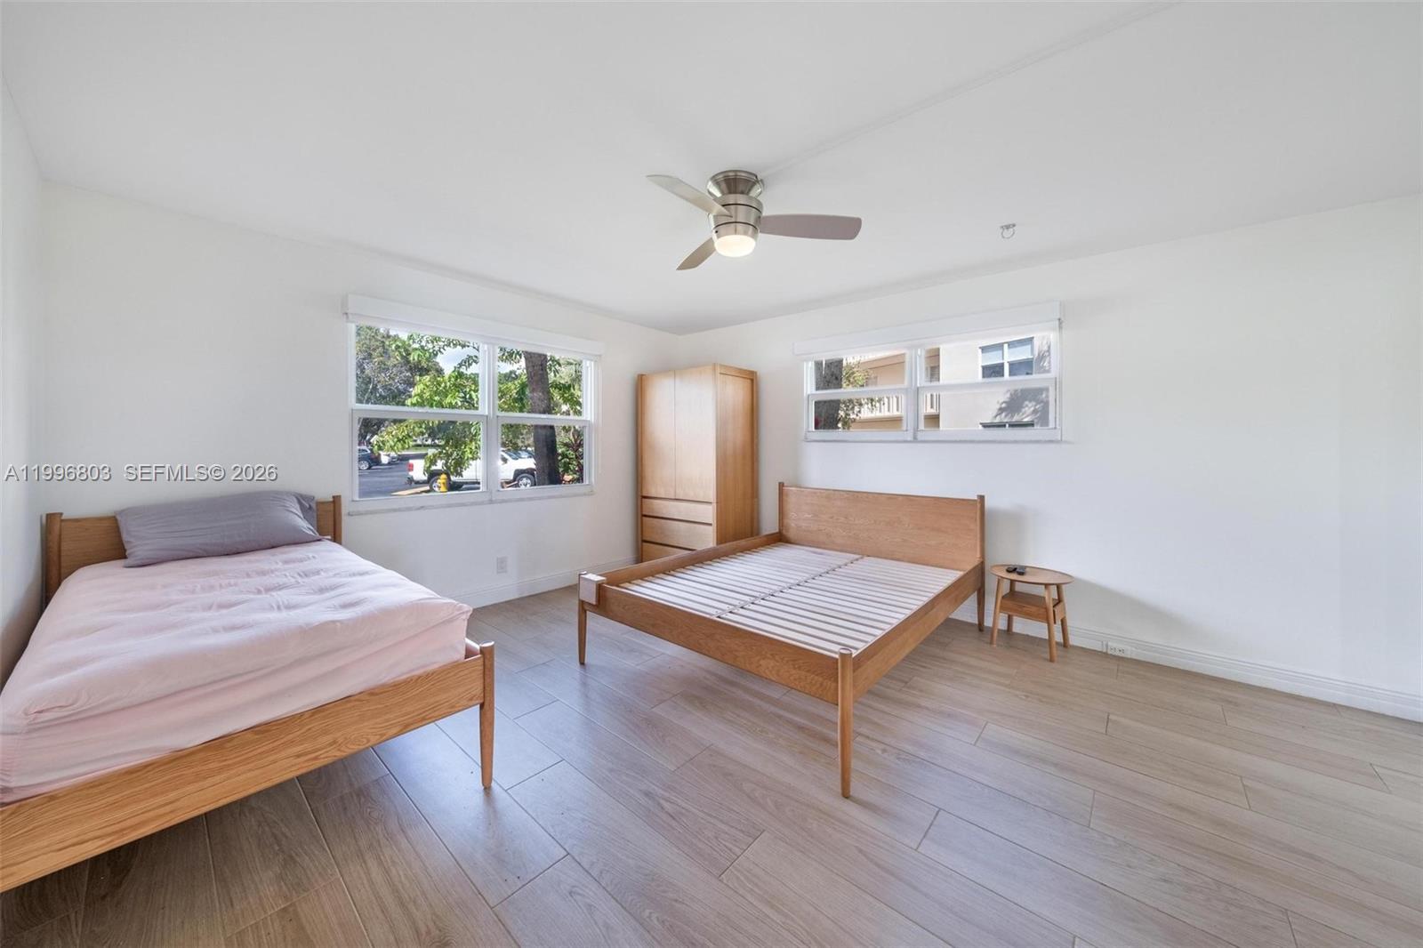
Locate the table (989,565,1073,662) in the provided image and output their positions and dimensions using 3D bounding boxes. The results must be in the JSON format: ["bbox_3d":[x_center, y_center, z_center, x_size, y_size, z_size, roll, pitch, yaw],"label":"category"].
[{"bbox_3d":[1.962,0.845,2.926,0.420,0.445,0.420,2,3,42],"label":"table"}]

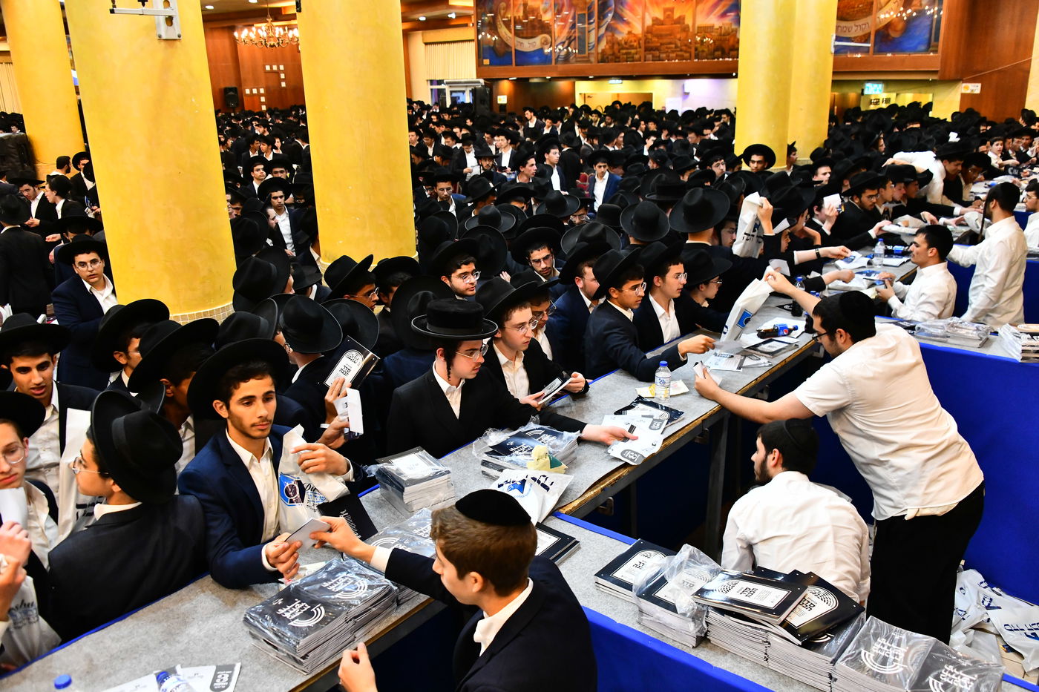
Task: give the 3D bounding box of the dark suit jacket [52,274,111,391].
[{"bbox_3d":[-2.346,-0.008,4.486,0.500,0.750,0.330,-17,23,-41],"label":"dark suit jacket"}]

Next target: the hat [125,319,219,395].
[{"bbox_3d":[-1.125,0.007,2.550,0.360,0.140,0.320,-34,10,16],"label":"hat"}]

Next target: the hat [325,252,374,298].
[{"bbox_3d":[-0.846,-0.359,3.900,0.330,0.130,0.300,-35,11,15],"label":"hat"}]

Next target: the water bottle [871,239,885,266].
[{"bbox_3d":[2.495,-0.649,5.584,0.065,0.197,0.065,-2,17,0],"label":"water bottle"}]

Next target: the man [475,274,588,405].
[{"bbox_3d":[-0.005,0.522,3.431,0.460,1.660,0.520,12,22,37],"label":"man"}]

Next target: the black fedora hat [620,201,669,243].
[{"bbox_3d":[0.781,-0.789,5.000,0.310,0.145,0.350,1,45,8],"label":"black fedora hat"}]

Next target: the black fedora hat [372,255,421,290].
[{"bbox_3d":[-0.646,-0.384,4.100,0.340,0.135,0.310,-26,3,32],"label":"black fedora hat"}]

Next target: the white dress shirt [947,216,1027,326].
[{"bbox_3d":[2.886,-0.447,5.000,0.500,0.760,0.520,10,20,33],"label":"white dress shirt"}]

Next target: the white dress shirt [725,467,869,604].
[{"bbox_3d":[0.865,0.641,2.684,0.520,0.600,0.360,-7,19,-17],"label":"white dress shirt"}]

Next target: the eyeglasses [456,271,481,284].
[{"bbox_3d":[-0.284,-0.350,3.976,0.140,0.045,0.140,20,27,32],"label":"eyeglasses"}]

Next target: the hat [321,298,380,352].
[{"bbox_3d":[-0.707,-0.078,3.220,0.310,0.145,0.350,7,51,27],"label":"hat"}]

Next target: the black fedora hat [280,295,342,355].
[{"bbox_3d":[-0.811,-0.100,3.100,0.310,0.145,0.350,-15,51,-38],"label":"black fedora hat"}]

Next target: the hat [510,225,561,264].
[{"bbox_3d":[0.081,-0.605,4.750,0.320,0.140,0.350,-11,-12,-27],"label":"hat"}]

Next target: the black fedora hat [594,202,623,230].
[{"bbox_3d":[0.598,-0.871,5.400,0.310,0.135,0.350,9,25,30],"label":"black fedora hat"}]

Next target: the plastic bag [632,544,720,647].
[{"bbox_3d":[0.431,0.626,2.016,0.225,0.100,0.165,-17,23,-42],"label":"plastic bag"}]

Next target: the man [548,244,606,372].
[{"bbox_3d":[0.299,0.311,4.225,0.420,1.712,0.520,6,18,24],"label":"man"}]

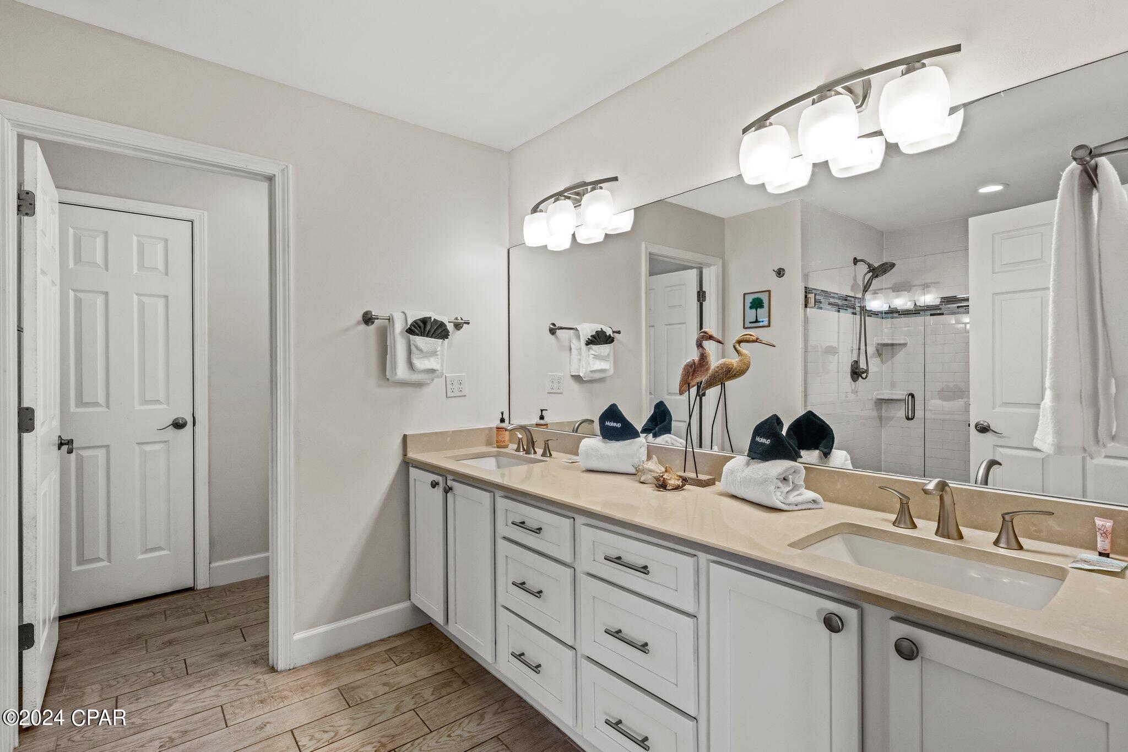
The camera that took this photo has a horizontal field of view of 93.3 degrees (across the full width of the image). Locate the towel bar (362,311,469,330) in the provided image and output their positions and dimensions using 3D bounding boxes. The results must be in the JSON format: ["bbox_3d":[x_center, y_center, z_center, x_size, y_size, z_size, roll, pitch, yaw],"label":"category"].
[{"bbox_3d":[-0.694,-0.267,2.565,0.520,0.068,0.080,0,0,-39],"label":"towel bar"}]

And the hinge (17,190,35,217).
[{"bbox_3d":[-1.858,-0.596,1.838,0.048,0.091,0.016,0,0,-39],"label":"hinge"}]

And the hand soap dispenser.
[{"bbox_3d":[-0.318,0.282,2.771,0.067,0.191,0.072,0,0,-7],"label":"hand soap dispenser"}]

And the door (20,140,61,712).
[{"bbox_3d":[-2.078,0.201,2.127,0.037,2.030,0.711,0,0,-39],"label":"door"}]

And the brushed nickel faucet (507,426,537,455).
[{"bbox_3d":[-0.201,0.307,2.560,0.170,0.145,0.052,0,0,-39],"label":"brushed nickel faucet"}]

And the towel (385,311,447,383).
[{"bbox_3d":[-0.688,-0.139,2.528,0.280,0.345,0.105,0,0,-39],"label":"towel"}]

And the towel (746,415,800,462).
[{"bbox_3d":[0.641,0.189,1.632,0.118,0.146,0.158,0,0,-14],"label":"towel"}]

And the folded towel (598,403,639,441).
[{"bbox_3d":[0.222,0.184,2.128,0.108,0.152,0.175,0,0,-36],"label":"folded towel"}]

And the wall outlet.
[{"bbox_3d":[-0.551,0.051,2.729,0.116,0.116,0.008,0,0,-39],"label":"wall outlet"}]

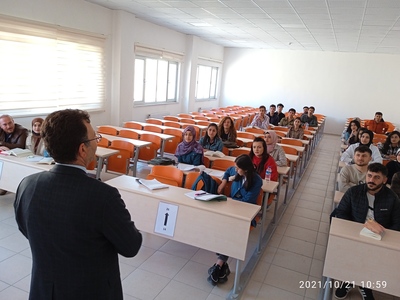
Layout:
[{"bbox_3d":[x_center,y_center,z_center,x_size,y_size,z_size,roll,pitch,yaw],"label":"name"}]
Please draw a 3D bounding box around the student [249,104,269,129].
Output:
[{"bbox_3d":[1.483,-0.435,8.229,0.520,1.330,0.750,9,13,23],"label":"student"}]

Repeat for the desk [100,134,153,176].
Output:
[{"bbox_3d":[-1.632,0.165,5.669,1.580,0.775,0.380,10,14,23],"label":"desk"}]

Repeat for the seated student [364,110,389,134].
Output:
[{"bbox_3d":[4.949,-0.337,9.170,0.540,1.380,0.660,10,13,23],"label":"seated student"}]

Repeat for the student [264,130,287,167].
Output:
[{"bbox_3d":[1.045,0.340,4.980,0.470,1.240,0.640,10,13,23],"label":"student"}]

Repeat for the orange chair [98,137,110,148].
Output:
[{"bbox_3d":[-1.775,0.049,5.461,0.460,0.530,0.280,9,13,23],"label":"orange chair"}]

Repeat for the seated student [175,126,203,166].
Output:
[{"bbox_3d":[-0.214,0.321,4.381,0.500,1.260,0.620,10,14,23],"label":"seated student"}]

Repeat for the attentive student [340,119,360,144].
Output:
[{"bbox_3d":[3.098,0.064,6.602,0.490,1.270,0.620,10,14,23],"label":"attentive student"}]

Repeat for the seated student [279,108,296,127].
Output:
[{"bbox_3d":[2.361,-0.472,8.772,0.500,1.290,0.750,9,13,23],"label":"seated student"}]

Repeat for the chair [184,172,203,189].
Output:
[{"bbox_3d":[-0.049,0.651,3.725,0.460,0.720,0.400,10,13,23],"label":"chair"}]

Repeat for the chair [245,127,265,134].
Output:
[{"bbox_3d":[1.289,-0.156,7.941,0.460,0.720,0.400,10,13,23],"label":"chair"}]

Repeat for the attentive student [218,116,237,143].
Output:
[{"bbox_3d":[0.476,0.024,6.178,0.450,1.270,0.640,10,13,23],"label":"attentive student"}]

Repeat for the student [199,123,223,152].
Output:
[{"bbox_3d":[0.136,0.202,5.107,0.480,1.220,0.610,10,14,23],"label":"student"}]

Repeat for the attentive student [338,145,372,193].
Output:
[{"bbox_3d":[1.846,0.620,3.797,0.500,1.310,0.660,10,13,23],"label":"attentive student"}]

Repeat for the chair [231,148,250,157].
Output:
[{"bbox_3d":[0.687,0.271,5.242,0.460,0.530,0.280,9,13,23],"label":"chair"}]

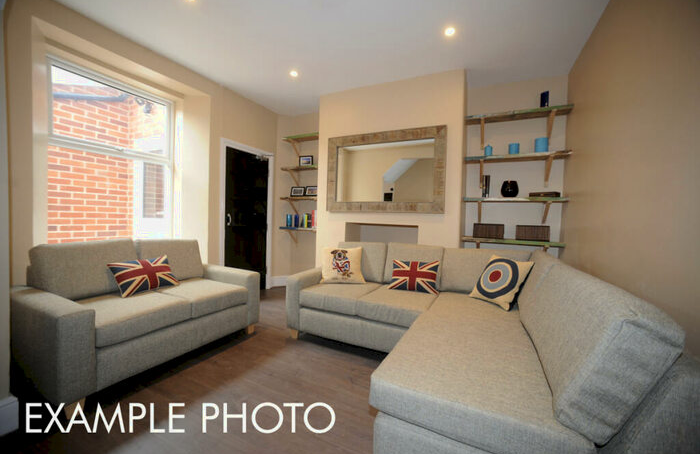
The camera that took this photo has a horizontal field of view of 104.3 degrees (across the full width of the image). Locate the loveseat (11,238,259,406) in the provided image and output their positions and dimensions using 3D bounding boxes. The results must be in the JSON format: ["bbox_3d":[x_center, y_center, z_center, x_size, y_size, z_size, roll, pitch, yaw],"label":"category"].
[{"bbox_3d":[-1.612,0.570,2.233,0.955,0.876,1.397,3,2,26],"label":"loveseat"}]

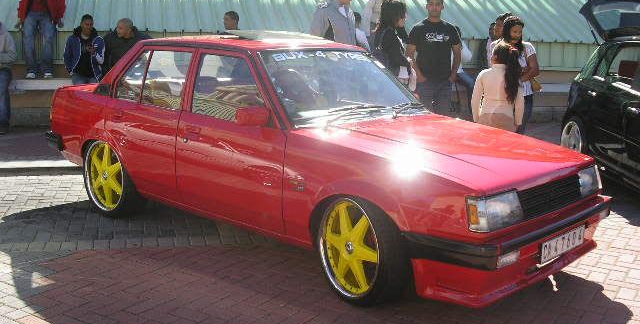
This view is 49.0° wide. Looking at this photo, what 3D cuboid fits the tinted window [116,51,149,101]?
[{"bbox_3d":[-1.327,-0.618,5.045,0.329,0.380,0.045,11,-4,41],"label":"tinted window"}]

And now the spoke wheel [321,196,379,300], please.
[{"bbox_3d":[0.218,0.447,3.749,0.170,0.524,0.524,-5,13,-35],"label":"spoke wheel"}]

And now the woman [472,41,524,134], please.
[{"bbox_3d":[1.531,-0.305,6.184,0.470,1.490,0.290,1,10,-7],"label":"woman"}]

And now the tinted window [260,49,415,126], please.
[{"bbox_3d":[0.141,-0.530,4.610,1.260,0.592,0.100,-9,-29,-47],"label":"tinted window"}]

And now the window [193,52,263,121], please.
[{"bbox_3d":[-0.553,-0.461,4.354,0.740,0.408,0.050,11,-4,41],"label":"window"}]

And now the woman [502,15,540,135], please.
[{"bbox_3d":[1.932,-0.648,7.146,0.470,1.630,0.320,-1,11,-13],"label":"woman"}]

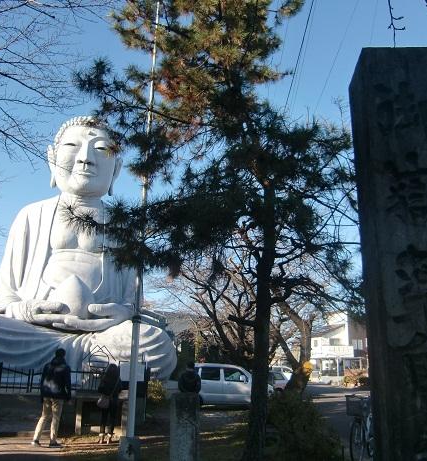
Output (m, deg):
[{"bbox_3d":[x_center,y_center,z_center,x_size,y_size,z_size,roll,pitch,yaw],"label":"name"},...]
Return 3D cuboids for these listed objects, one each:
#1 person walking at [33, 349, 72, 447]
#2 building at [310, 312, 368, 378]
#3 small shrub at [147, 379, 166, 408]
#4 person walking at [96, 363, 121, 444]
[{"bbox_3d":[-2.834,2.974,8.751,0.570,1.730,0.480,2,-16,-3],"label":"person walking"},{"bbox_3d":[15.225,14.608,60.476,7.800,7.800,8.000,-4,-16,17],"label":"building"},{"bbox_3d":[-2.094,5.869,17.970,0.900,1.150,0.850,1,-16,0],"label":"small shrub"},{"bbox_3d":[-2.057,3.376,9.751,0.480,1.530,0.380,3,-16,-6],"label":"person walking"}]

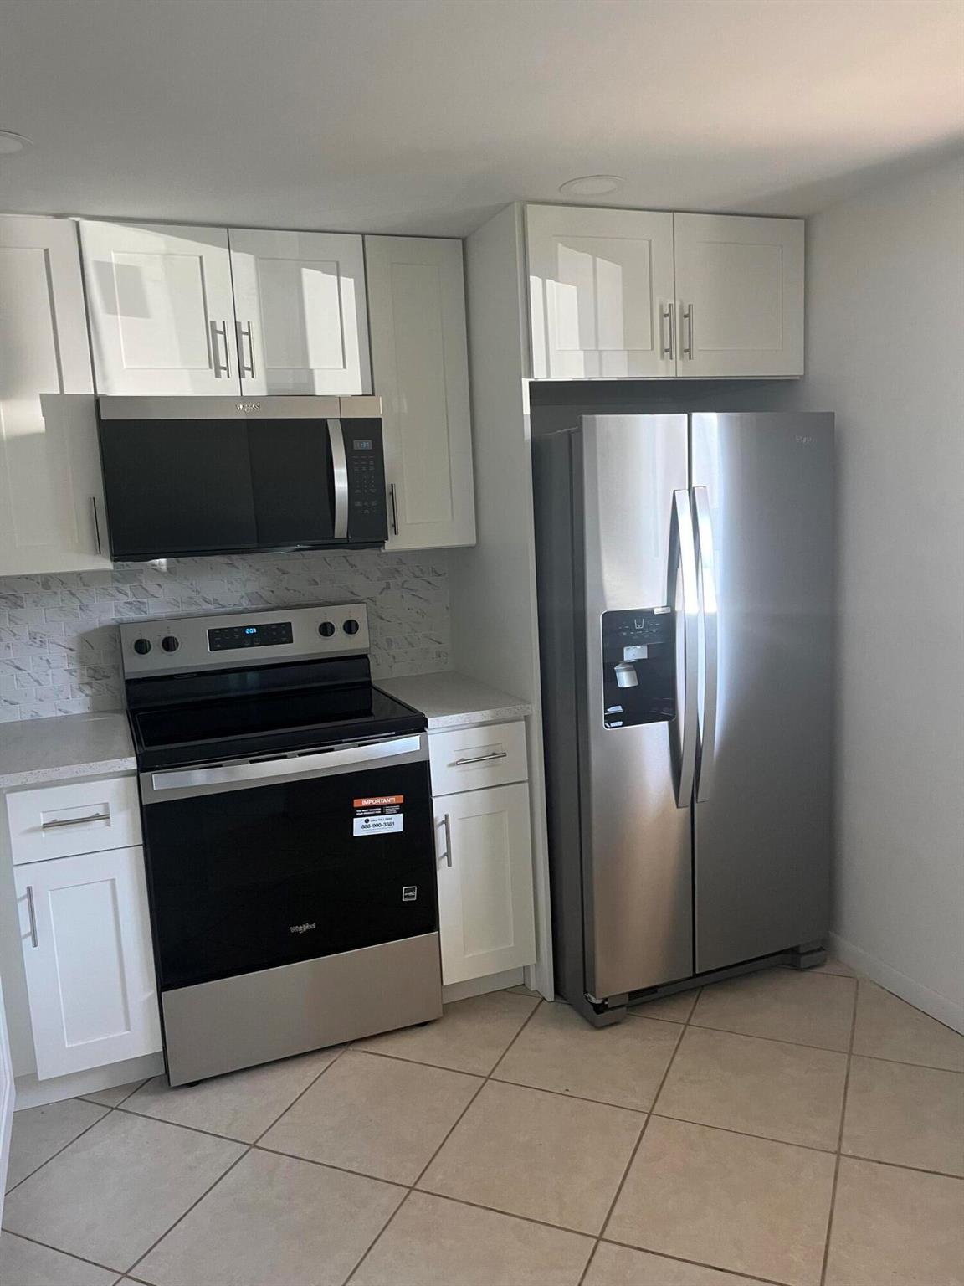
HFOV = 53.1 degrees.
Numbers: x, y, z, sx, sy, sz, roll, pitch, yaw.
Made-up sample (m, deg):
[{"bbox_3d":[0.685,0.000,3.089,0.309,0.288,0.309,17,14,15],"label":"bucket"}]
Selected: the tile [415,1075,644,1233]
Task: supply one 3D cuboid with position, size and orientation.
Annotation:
[{"bbox_3d":[0.131,1.188,2.259,0.428,0.010,0.428,1,9,24],"label":"tile"}]

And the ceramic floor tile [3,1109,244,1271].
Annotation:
[{"bbox_3d":[-0.833,1.239,2.215,0.428,0.010,0.428,1,9,24],"label":"ceramic floor tile"}]

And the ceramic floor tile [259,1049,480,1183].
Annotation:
[{"bbox_3d":[-0.265,1.181,2.432,0.428,0.010,0.428,1,9,24],"label":"ceramic floor tile"}]

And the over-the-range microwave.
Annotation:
[{"bbox_3d":[-0.701,-0.483,2.843,0.757,0.433,0.415,-6,9,-21],"label":"over-the-range microwave"}]

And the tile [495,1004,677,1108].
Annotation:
[{"bbox_3d":[0.303,1.122,2.649,0.428,0.010,0.428,1,9,24],"label":"tile"}]

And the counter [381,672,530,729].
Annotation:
[{"bbox_3d":[-0.124,0.171,3.040,0.315,0.031,0.649,-6,9,-21],"label":"counter"}]

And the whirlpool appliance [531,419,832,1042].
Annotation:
[{"bbox_3d":[0.544,0.168,3.135,0.831,1.710,0.850,-6,9,-21],"label":"whirlpool appliance"}]

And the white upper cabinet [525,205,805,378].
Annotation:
[{"bbox_3d":[0.429,-1.031,3.079,0.916,0.458,0.700,-6,9,-21],"label":"white upper cabinet"}]

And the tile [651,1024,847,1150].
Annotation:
[{"bbox_3d":[0.699,1.130,2.476,0.428,0.010,0.428,1,9,24],"label":"tile"}]

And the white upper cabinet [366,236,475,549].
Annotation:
[{"bbox_3d":[-0.233,-0.759,3.048,0.306,0.915,0.330,-6,9,-21],"label":"white upper cabinet"}]

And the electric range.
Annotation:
[{"bbox_3d":[-0.598,0.528,2.854,0.757,1.186,0.695,-6,9,-21],"label":"electric range"}]

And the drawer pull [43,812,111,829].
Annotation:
[{"bbox_3d":[-0.995,0.433,2.368,0.154,0.013,0.038,-6,9,-21],"label":"drawer pull"}]

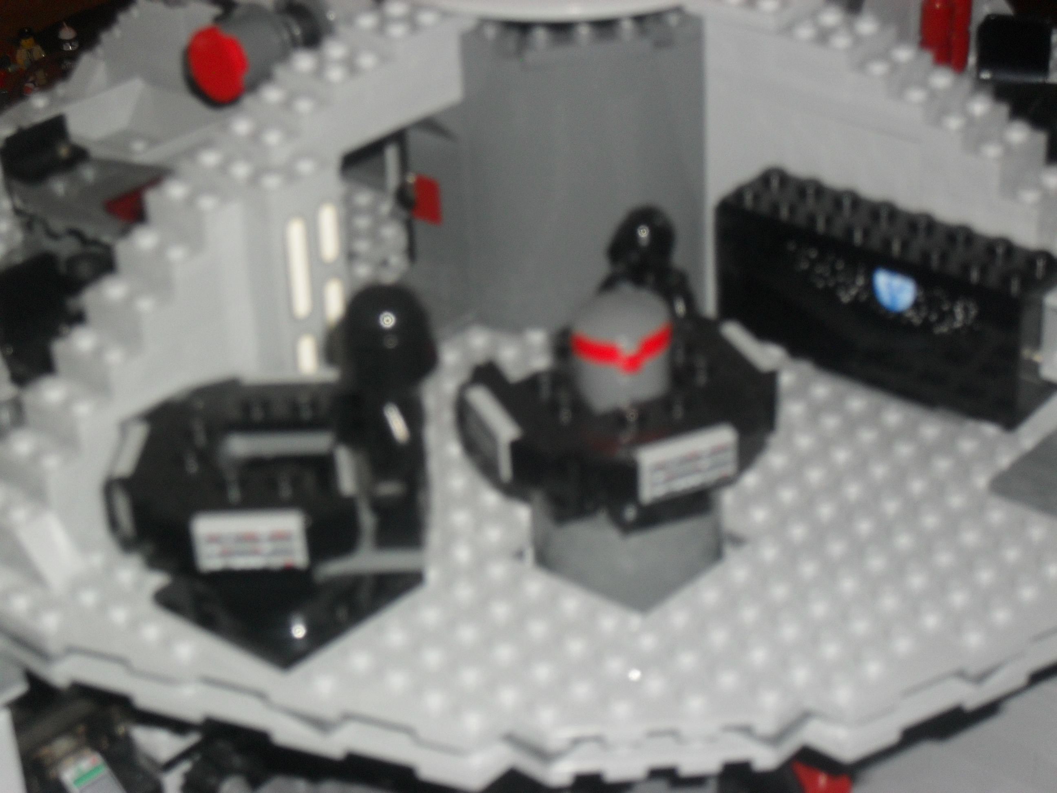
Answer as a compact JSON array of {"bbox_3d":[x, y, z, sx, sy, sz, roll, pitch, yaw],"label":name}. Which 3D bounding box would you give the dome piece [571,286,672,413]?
[{"bbox_3d":[0.015,-0.009,0.380,0.016,0.016,0.016,-2,30,1],"label":"dome piece"}]

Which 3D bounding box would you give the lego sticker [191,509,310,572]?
[{"bbox_3d":[-0.042,0.022,0.357,0.016,0.008,0.003,-3,30,1],"label":"lego sticker"}]

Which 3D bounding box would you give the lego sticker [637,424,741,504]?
[{"bbox_3d":[0.024,0.011,0.368,0.016,0.008,0.003,-14,32,-17],"label":"lego sticker"}]

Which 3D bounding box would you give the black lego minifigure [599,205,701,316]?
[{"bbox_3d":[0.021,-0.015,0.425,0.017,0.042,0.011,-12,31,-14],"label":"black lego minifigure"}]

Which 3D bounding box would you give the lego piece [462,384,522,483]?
[{"bbox_3d":[-0.006,0.006,0.372,0.003,0.008,0.016,-13,32,-17],"label":"lego piece"}]

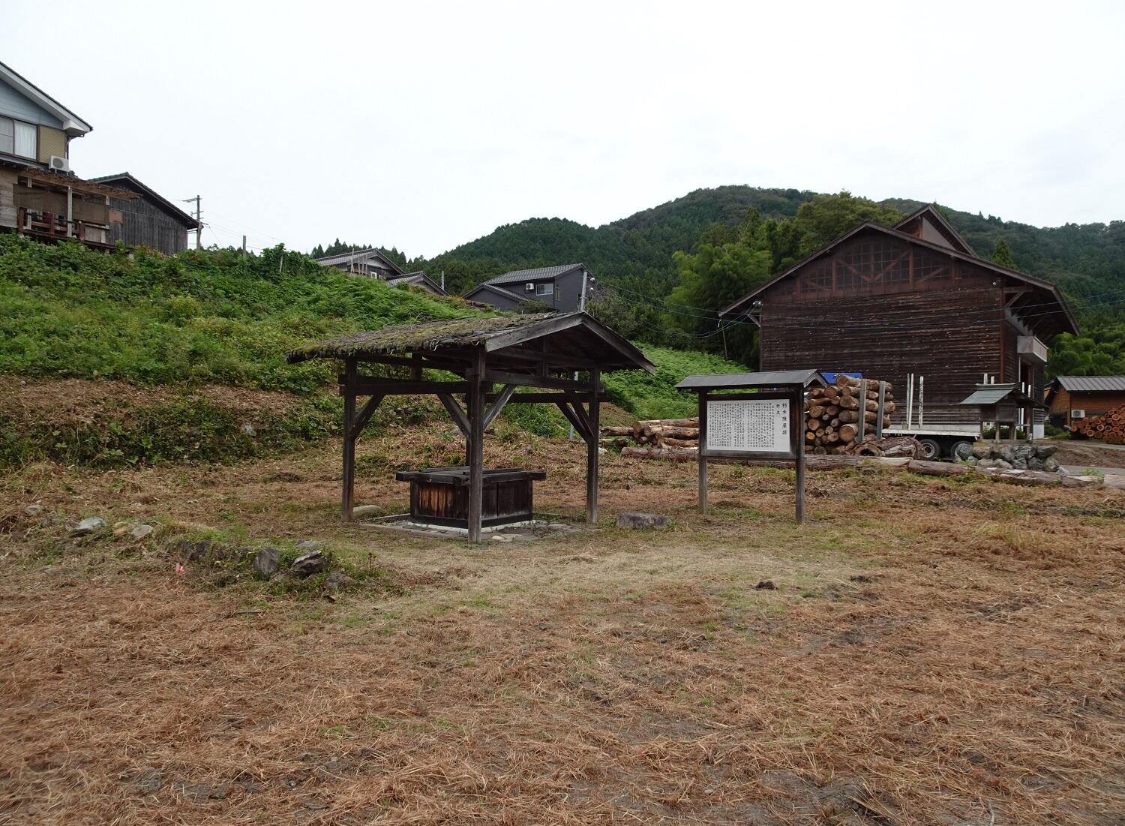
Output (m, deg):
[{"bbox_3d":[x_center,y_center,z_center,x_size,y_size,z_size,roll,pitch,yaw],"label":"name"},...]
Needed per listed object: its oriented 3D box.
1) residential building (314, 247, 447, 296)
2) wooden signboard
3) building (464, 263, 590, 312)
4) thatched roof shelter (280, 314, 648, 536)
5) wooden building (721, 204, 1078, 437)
[{"bbox_3d":[-23.559,-15.123,94.228,17.000,8.200,10.400,0,-1,36],"label":"residential building"},{"bbox_3d":[3.150,0.546,13.240,2.420,2.460,0.860,0,-1,43],"label":"wooden signboard"},{"bbox_3d":[-2.991,-9.572,74.278,11.000,8.000,11.600,0,-1,31],"label":"building"},{"bbox_3d":[-1.390,0.140,12.360,4.230,3.180,3.940,0,-1,38],"label":"thatched roof shelter"},{"bbox_3d":[22.170,-4.600,49.190,16.500,12.500,21.900,0,-1,36],"label":"wooden building"}]

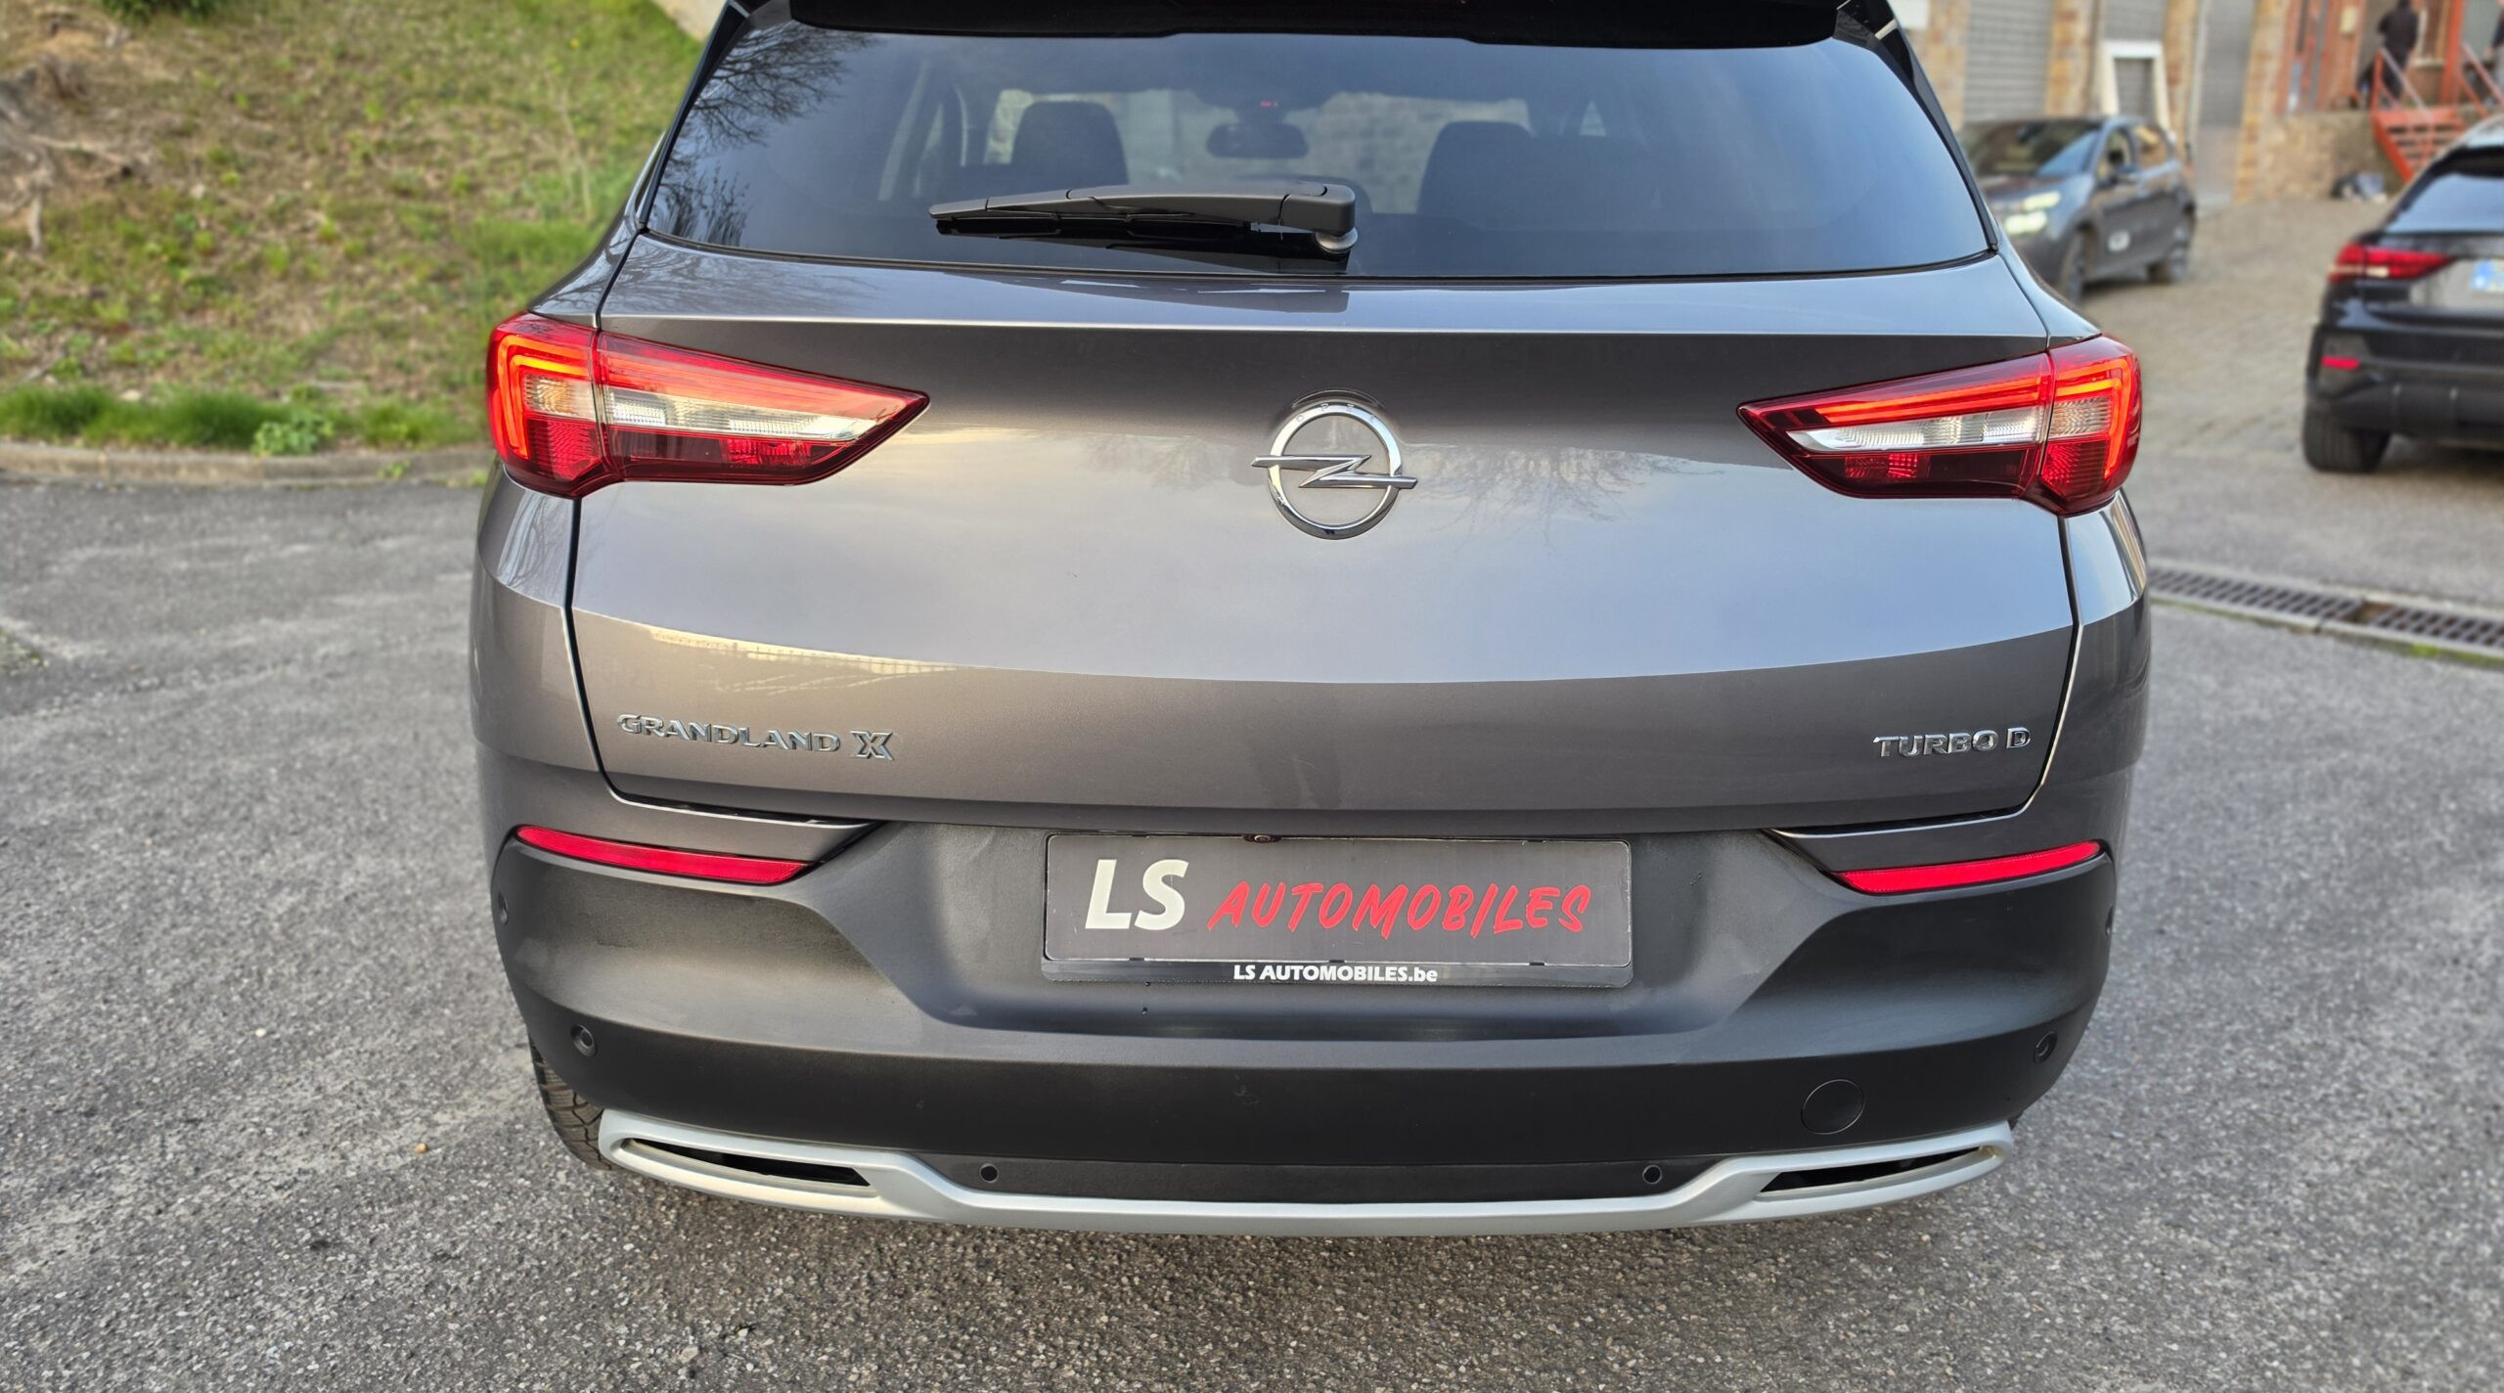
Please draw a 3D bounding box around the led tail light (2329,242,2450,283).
[{"bbox_3d":[4.621,-1.755,6.778,0.200,0.165,0.480,-12,20,-27],"label":"led tail light"}]

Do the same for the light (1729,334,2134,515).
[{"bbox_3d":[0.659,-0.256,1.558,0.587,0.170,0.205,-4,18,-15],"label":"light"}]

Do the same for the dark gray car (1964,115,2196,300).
[{"bbox_3d":[7.143,-4.460,15.085,1.780,1.475,4.020,14,24,42],"label":"dark gray car"}]

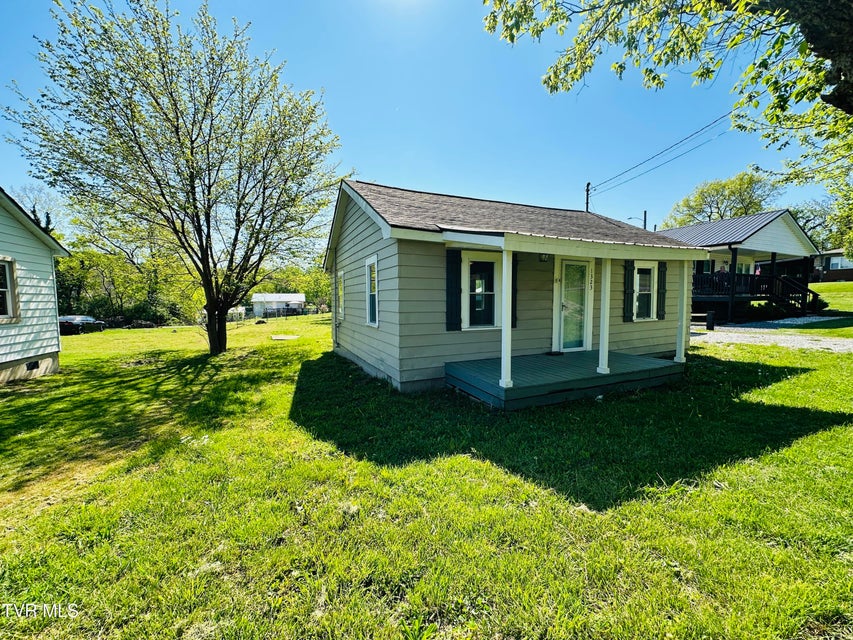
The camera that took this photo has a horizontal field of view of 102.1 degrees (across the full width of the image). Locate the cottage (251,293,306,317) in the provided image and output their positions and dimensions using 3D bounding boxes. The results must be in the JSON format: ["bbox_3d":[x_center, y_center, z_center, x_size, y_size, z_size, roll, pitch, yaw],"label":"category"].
[{"bbox_3d":[-23.459,-2.319,54.950,7.700,3.750,6.000,-2,4,-22],"label":"cottage"}]

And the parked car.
[{"bbox_3d":[-26.941,0.332,26.656,1.840,1.460,4.750,-2,4,-20],"label":"parked car"}]

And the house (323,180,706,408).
[{"bbox_3d":[2.371,-1.289,10.018,9.047,4.794,9.180,-2,4,-25],"label":"house"}]

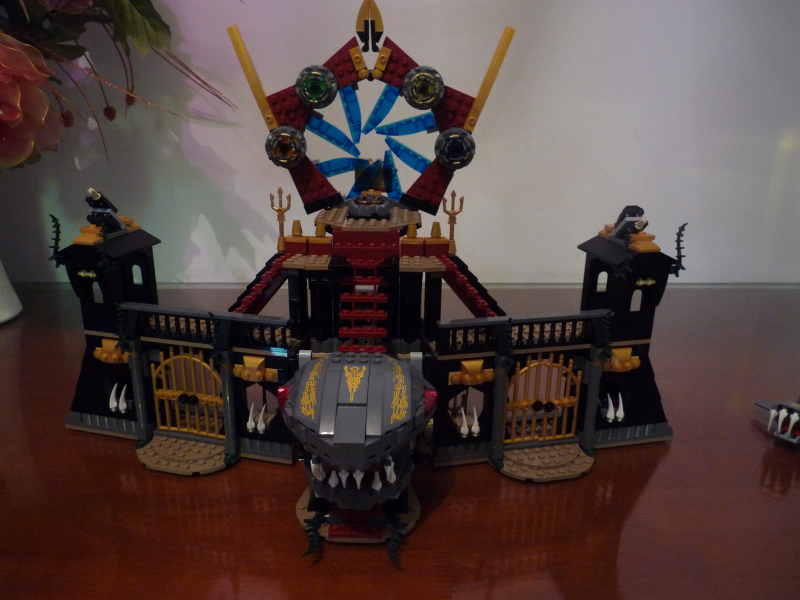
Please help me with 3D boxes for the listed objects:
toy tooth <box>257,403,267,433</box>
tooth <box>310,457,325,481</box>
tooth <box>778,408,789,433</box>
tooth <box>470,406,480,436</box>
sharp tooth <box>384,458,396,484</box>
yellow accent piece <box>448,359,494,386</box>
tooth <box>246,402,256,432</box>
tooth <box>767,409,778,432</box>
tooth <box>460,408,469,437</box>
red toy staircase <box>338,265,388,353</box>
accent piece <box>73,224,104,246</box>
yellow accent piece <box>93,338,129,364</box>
[{"bbox_3d":[-0.095,0.081,0.430,0.006,0.021,0.006,5,18,14],"label":"toy tooth"},{"bbox_3d":[-0.044,0.089,0.330,0.007,0.013,0.007,9,19,24],"label":"tooth"},{"bbox_3d":[0.287,0.091,0.470,0.008,0.020,0.006,-14,24,-37],"label":"tooth"},{"bbox_3d":[0.052,0.084,0.431,0.006,0.021,0.006,-4,18,-13],"label":"tooth"},{"bbox_3d":[-0.005,0.100,0.364,0.006,0.015,0.007,-6,20,-19],"label":"sharp tooth"},{"bbox_3d":[0.048,0.048,0.418,0.030,0.016,0.012,-4,18,-13],"label":"yellow accent piece"},{"bbox_3d":[-0.103,0.081,0.433,0.006,0.021,0.006,5,18,14],"label":"tooth"},{"bbox_3d":[0.294,0.095,0.493,0.006,0.020,0.006,13,21,34],"label":"tooth"},{"bbox_3d":[0.044,0.084,0.429,0.006,0.021,0.006,-4,18,-13],"label":"tooth"},{"bbox_3d":[-0.024,0.005,0.424,0.032,0.056,0.054,1,17,0],"label":"red toy staircase"},{"bbox_3d":[-0.210,-0.044,0.422,0.017,0.012,0.016,5,19,13],"label":"accent piece"},{"bbox_3d":[-0.210,0.038,0.454,0.033,0.016,0.008,5,19,13],"label":"yellow accent piece"}]

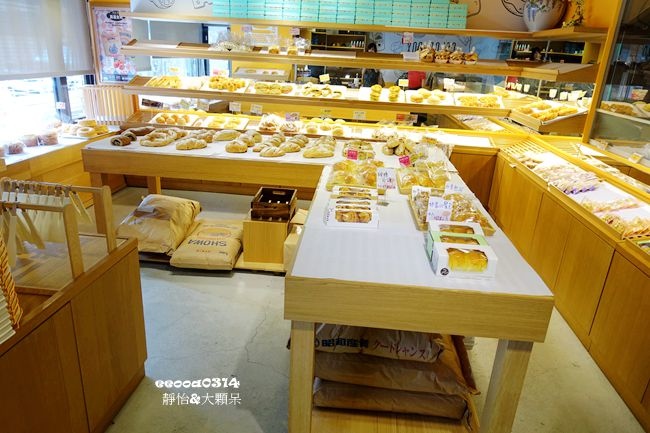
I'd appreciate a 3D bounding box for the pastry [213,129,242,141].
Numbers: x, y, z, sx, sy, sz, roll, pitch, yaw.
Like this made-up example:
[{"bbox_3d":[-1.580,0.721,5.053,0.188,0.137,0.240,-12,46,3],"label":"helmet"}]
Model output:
[{"bbox_3d":[-0.844,-0.699,3.723,0.240,0.075,0.120,-1,21,-10],"label":"pastry"}]

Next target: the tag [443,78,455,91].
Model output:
[{"bbox_3d":[1.273,-1.356,4.443,0.118,0.112,0.012,5,20,4],"label":"tag"}]

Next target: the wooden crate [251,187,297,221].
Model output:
[{"bbox_3d":[-0.361,-0.086,3.162,0.263,0.126,0.370,4,20,2],"label":"wooden crate"}]

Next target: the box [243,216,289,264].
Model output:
[{"bbox_3d":[-0.404,0.117,3.233,0.290,0.306,0.420,5,20,4],"label":"box"}]

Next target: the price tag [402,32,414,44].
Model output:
[{"bbox_3d":[0.814,-1.735,4.223,0.110,0.115,0.012,5,20,4],"label":"price tag"}]

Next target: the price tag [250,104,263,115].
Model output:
[{"bbox_3d":[-0.735,-1.151,4.660,0.115,0.095,0.012,4,12,3],"label":"price tag"}]

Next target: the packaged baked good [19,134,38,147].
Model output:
[{"bbox_3d":[-2.415,-0.633,3.541,0.115,0.085,0.115,4,21,3],"label":"packaged baked good"}]

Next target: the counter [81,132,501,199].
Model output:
[{"bbox_3d":[-0.345,-0.189,3.626,2.753,0.762,1.005,5,20,4],"label":"counter"}]

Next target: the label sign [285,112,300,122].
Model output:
[{"bbox_3d":[-0.340,-1.050,4.589,0.142,0.093,0.012,4,12,3],"label":"label sign"}]

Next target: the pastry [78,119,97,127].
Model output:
[{"bbox_3d":[-2.500,-0.964,4.558,0.150,0.068,0.150,5,20,4],"label":"pastry"}]

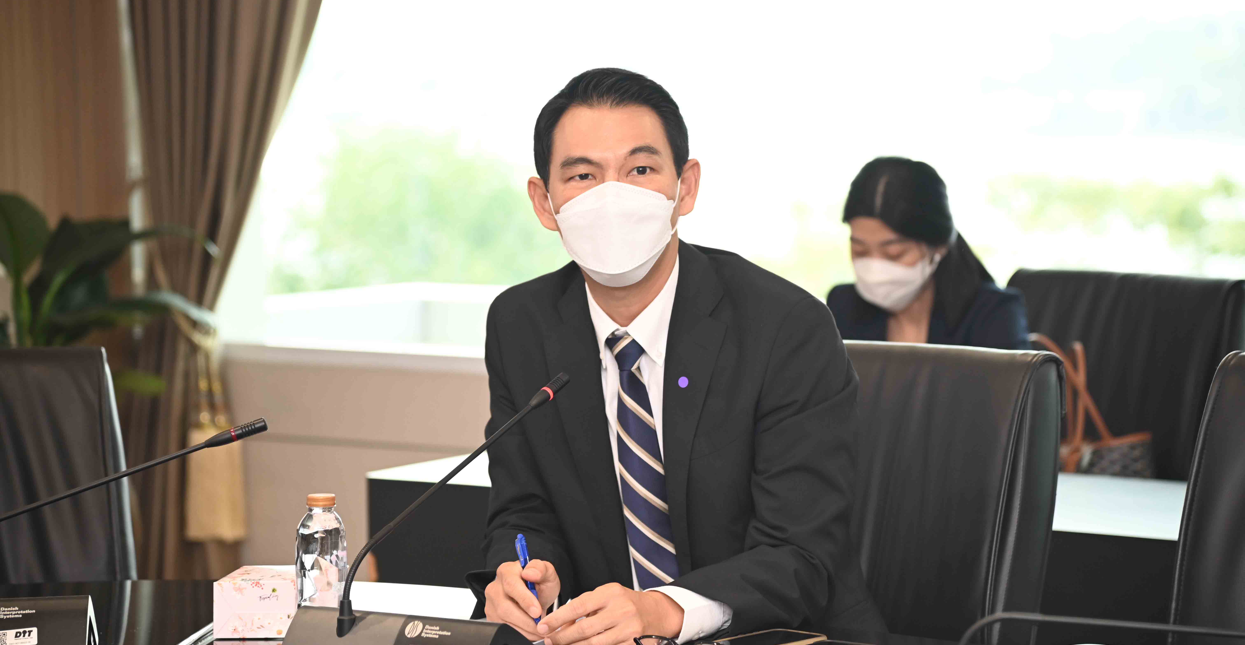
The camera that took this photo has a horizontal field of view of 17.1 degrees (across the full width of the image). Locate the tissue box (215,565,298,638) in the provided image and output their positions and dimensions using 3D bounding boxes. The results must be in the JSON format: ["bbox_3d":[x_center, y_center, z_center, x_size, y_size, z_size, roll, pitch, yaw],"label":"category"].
[{"bbox_3d":[-0.384,0.310,4.571,0.117,0.061,0.122,0,5,3],"label":"tissue box"}]

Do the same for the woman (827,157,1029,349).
[{"bbox_3d":[0.460,0.352,6.159,0.450,1.200,0.740,3,6,31],"label":"woman"}]

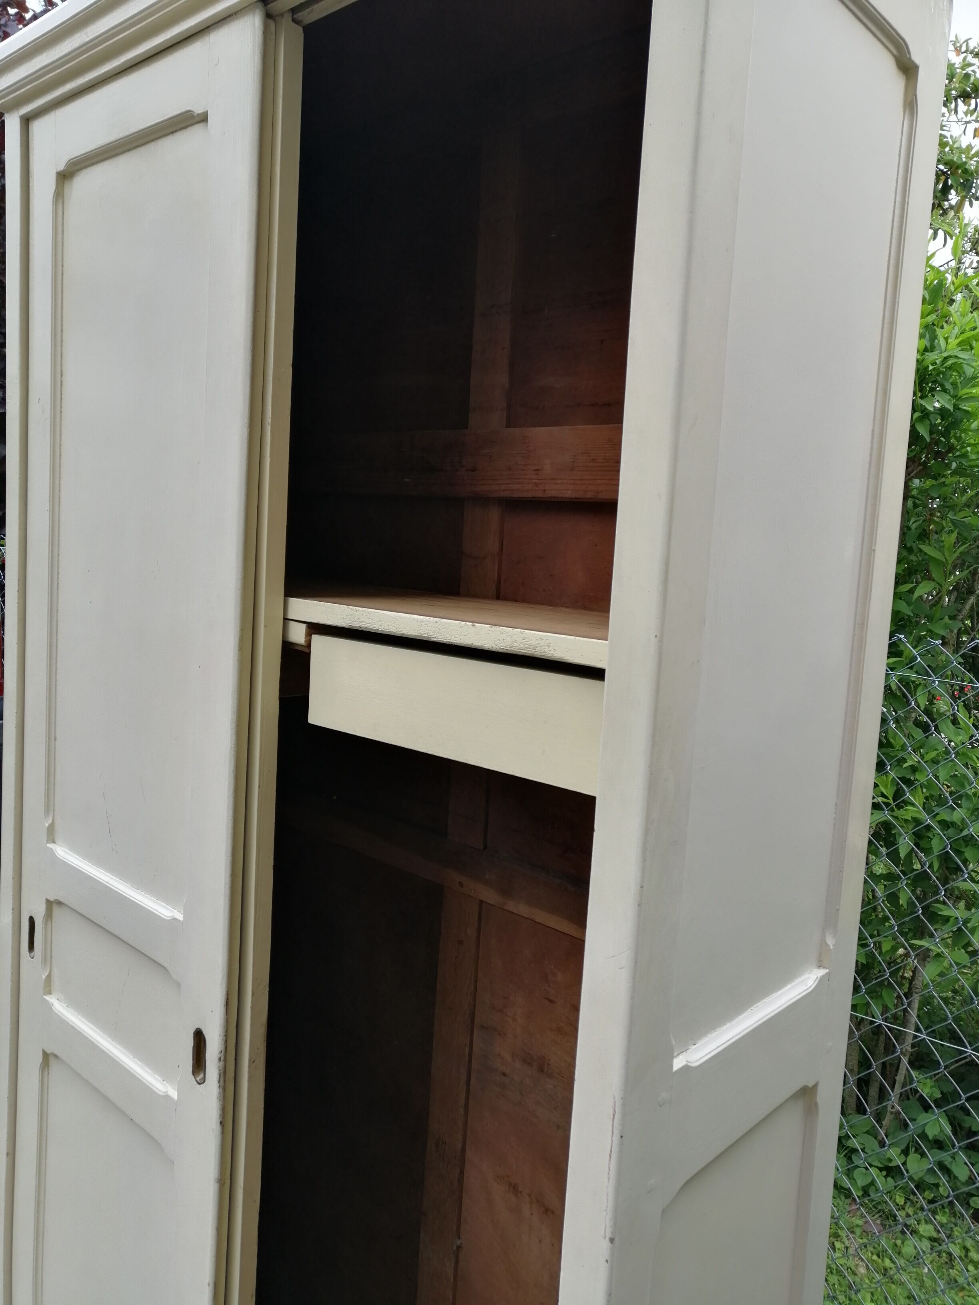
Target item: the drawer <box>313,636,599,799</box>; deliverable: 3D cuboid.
[{"bbox_3d":[0.062,0.048,1.136,0.426,0.103,0.323,9,8,41],"label":"drawer"}]

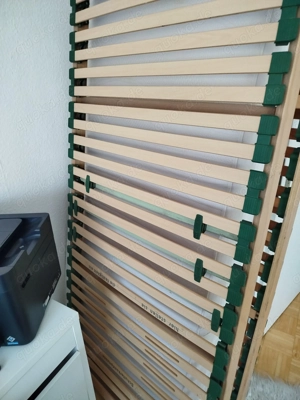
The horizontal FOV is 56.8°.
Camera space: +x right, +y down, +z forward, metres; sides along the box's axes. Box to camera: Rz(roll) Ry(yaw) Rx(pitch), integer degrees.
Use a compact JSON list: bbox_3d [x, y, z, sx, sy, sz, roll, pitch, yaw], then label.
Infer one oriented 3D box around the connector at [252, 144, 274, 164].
[{"bbox_3d":[0.285,-0.117,0.704,0.042,0.045,0.026,19,22,39],"label":"connector"}]

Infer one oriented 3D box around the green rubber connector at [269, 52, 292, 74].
[{"bbox_3d":[0.302,-0.315,0.645,0.042,0.045,0.026,19,22,39],"label":"green rubber connector"}]

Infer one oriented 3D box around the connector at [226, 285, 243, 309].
[{"bbox_3d":[0.252,0.280,0.819,0.039,0.051,0.026,19,22,39],"label":"connector"}]

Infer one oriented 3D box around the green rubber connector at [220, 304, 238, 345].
[{"bbox_3d":[0.243,0.375,0.848,0.039,0.124,0.026,19,22,39],"label":"green rubber connector"}]

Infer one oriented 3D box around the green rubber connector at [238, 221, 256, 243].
[{"bbox_3d":[0.267,0.083,0.763,0.039,0.046,0.026,19,22,39],"label":"green rubber connector"}]

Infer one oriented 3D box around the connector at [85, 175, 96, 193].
[{"bbox_3d":[-0.260,-0.070,1.224,0.028,0.081,0.032,19,22,39],"label":"connector"}]

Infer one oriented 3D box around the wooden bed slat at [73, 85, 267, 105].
[{"bbox_3d":[-0.020,-0.359,0.931,0.848,0.037,0.011,19,22,39],"label":"wooden bed slat"}]

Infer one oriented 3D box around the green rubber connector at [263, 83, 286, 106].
[{"bbox_3d":[0.296,-0.249,0.664,0.042,0.044,0.026,19,22,39],"label":"green rubber connector"}]

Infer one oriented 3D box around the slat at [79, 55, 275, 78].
[{"bbox_3d":[-0.014,-0.425,0.911,0.848,0.037,0.011,19,22,39],"label":"slat"}]

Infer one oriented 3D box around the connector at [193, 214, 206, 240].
[{"bbox_3d":[0.159,0.080,0.864,0.025,0.078,0.032,19,22,39],"label":"connector"}]

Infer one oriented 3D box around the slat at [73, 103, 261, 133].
[{"bbox_3d":[-0.026,-0.294,0.951,0.848,0.037,0.011,19,22,39],"label":"slat"}]

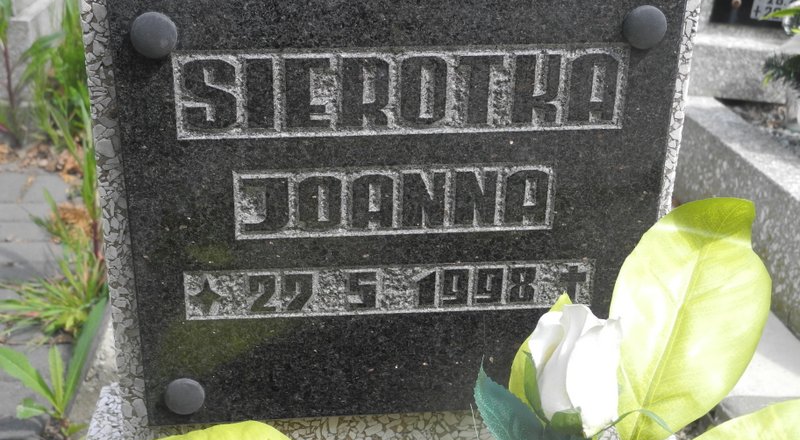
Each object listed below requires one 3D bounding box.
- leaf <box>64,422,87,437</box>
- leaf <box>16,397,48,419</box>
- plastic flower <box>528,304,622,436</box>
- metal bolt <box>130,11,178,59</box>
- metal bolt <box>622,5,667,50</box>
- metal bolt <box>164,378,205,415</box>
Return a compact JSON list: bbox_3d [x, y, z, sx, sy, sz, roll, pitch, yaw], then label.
[{"bbox_3d":[-0.446,0.289,1.430,0.032,0.017,0.022,-1,24,-5],"label":"leaf"},{"bbox_3d":[-0.512,0.261,1.450,0.045,0.027,0.030,-1,24,-5],"label":"leaf"},{"bbox_3d":[0.115,0.099,0.685,0.057,0.079,0.055,2,18,-7],"label":"plastic flower"},{"bbox_3d":[-0.166,-0.124,0.701,0.030,0.030,0.011,-1,24,-5],"label":"metal bolt"},{"bbox_3d":[0.173,-0.135,0.731,0.030,0.030,0.011,-1,24,-5],"label":"metal bolt"},{"bbox_3d":[-0.169,0.140,0.819,0.030,0.030,0.011,-1,24,-5],"label":"metal bolt"}]

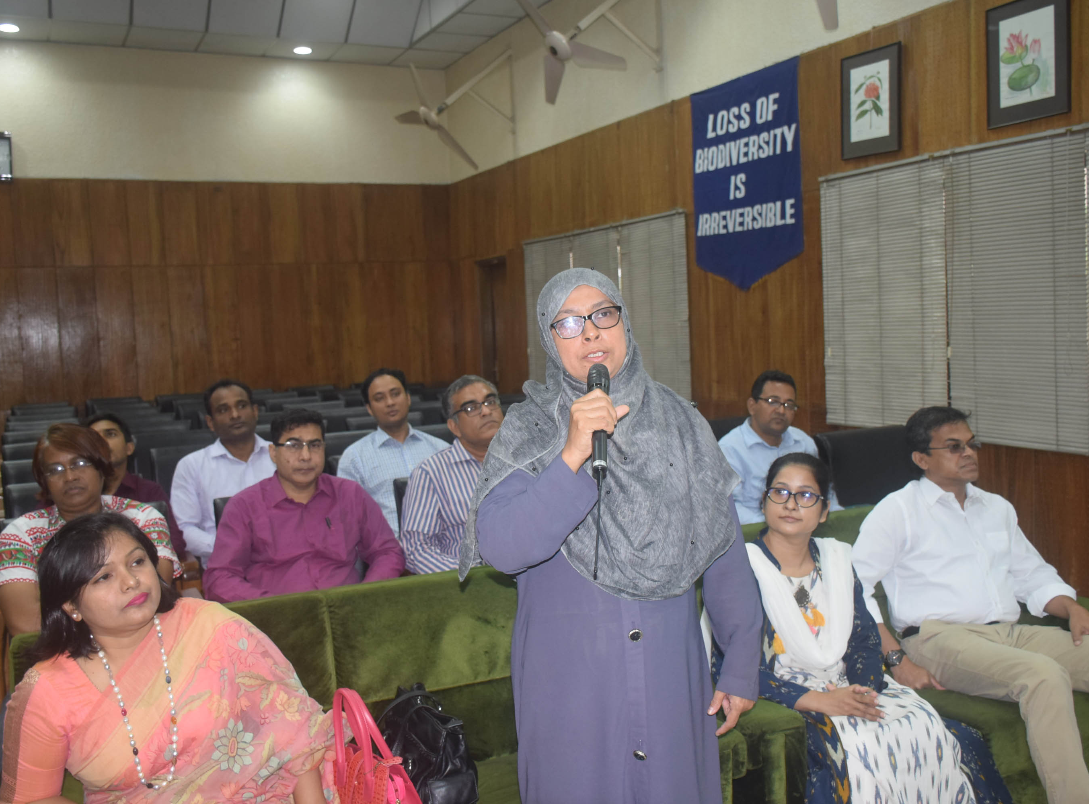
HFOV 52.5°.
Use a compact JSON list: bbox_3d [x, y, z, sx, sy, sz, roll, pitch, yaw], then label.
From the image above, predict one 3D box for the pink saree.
[{"bbox_3d":[-0.627,0.849,1.934,0.600,0.964,0.780,-4,5,-25],"label":"pink saree"}]

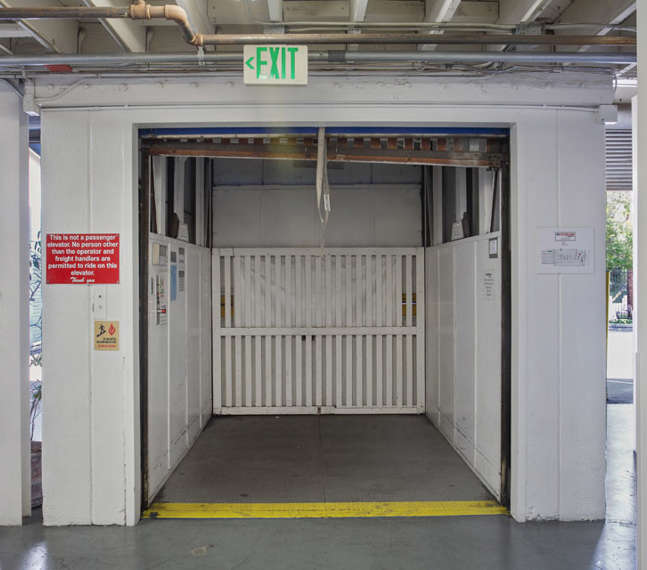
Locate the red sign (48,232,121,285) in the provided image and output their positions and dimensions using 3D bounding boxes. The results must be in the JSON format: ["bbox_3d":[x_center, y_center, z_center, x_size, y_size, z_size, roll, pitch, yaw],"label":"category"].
[{"bbox_3d":[-1.442,-0.157,3.847,0.437,0.300,0.010,0,1,-1],"label":"red sign"}]

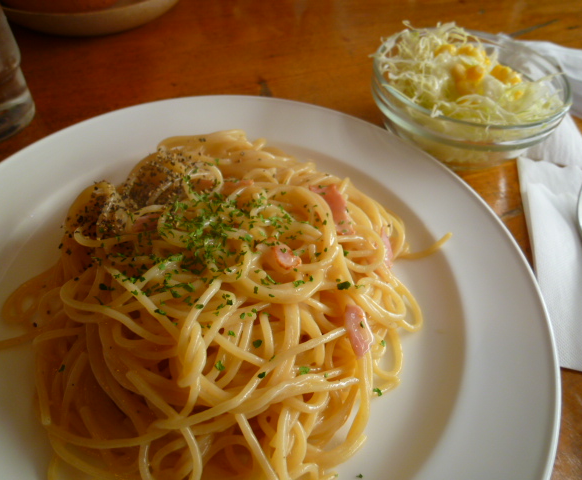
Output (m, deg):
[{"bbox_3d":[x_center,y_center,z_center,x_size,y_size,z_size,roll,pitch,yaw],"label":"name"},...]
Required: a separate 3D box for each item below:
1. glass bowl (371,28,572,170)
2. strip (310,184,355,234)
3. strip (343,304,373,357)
[{"bbox_3d":[0.111,-0.090,0.295,0.120,0.050,0.120,2,49,-2],"label":"glass bowl"},{"bbox_3d":[0.021,-0.014,0.208,0.011,0.004,0.027,-5,48,-15],"label":"strip"},{"bbox_3d":[0.026,0.035,0.172,0.009,0.004,0.020,2,71,-34],"label":"strip"}]

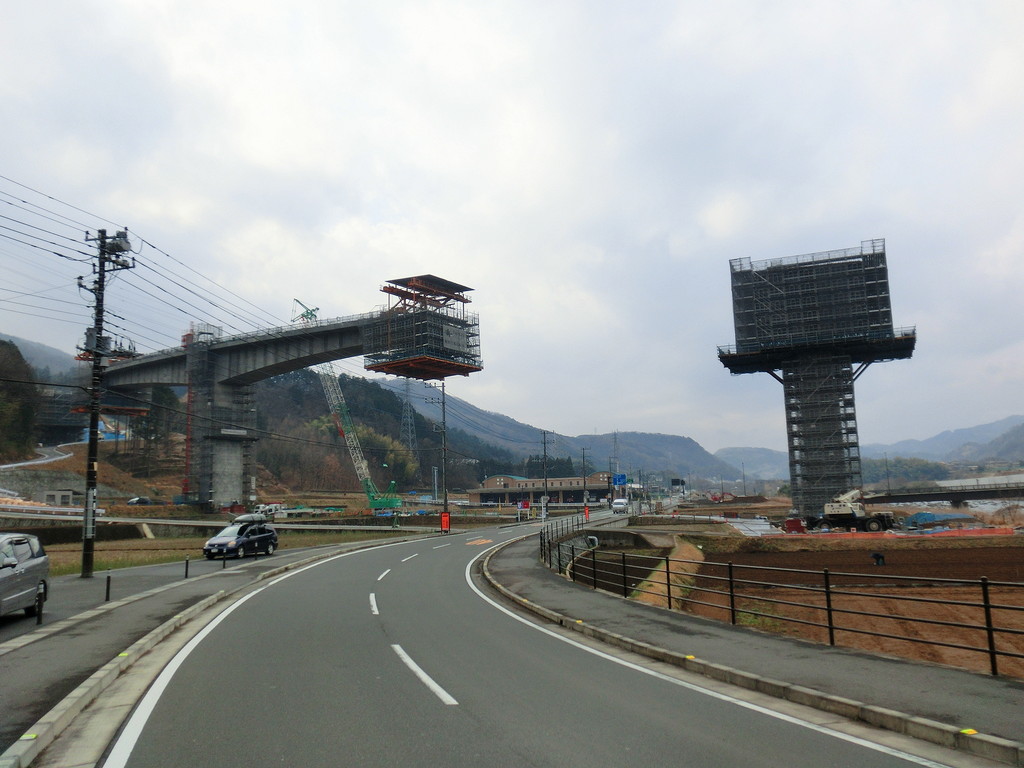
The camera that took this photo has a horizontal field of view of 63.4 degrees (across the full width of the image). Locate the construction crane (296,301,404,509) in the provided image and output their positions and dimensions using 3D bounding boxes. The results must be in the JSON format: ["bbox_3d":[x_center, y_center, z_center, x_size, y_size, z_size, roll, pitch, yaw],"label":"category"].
[{"bbox_3d":[-31.877,4.226,159.585,21.500,40.960,6.000,1,-8,-17],"label":"construction crane"}]

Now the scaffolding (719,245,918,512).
[{"bbox_3d":[39.420,0.460,106.031,22.779,33.292,11.500,-5,-9,25],"label":"scaffolding"}]

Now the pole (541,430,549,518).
[{"bbox_3d":[5.210,13.679,128.473,1.300,12.800,0.500,-3,-8,11],"label":"pole"}]

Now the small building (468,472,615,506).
[{"bbox_3d":[8.614,28.795,227.484,38.500,8.850,16.000,-5,-9,24],"label":"small building"}]

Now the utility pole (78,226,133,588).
[{"bbox_3d":[-16.007,0.573,32.215,1.900,13.590,0.900,-4,-8,14],"label":"utility pole"}]

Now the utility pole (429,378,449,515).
[{"bbox_3d":[-6.566,6.363,72.736,1.750,13.000,0.450,-4,-8,14],"label":"utility pole"}]

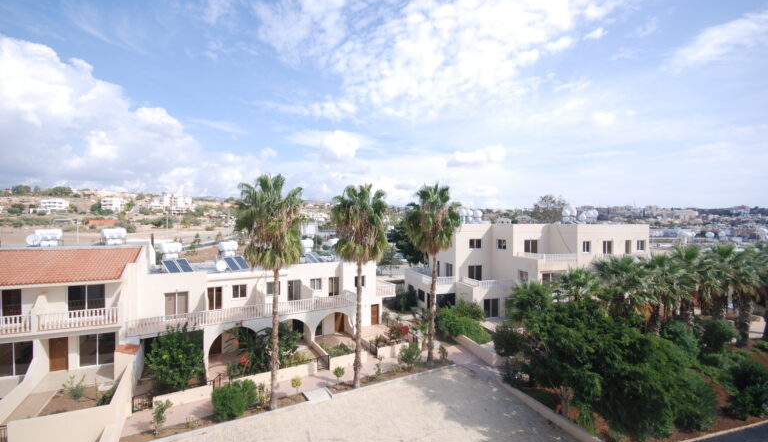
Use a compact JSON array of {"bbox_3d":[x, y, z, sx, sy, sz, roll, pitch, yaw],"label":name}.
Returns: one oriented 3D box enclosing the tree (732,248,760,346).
[{"bbox_3d":[32.522,6.819,28.874,2.700,8.700,2.700,1,1,0],"label":"tree"}]

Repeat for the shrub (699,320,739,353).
[{"bbox_3d":[24.922,8.423,23.800,2.300,2.400,2.200,0,-1,-14],"label":"shrub"}]

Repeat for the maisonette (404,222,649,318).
[{"bbox_3d":[14.773,5.156,38.049,19.700,9.600,17.000,0,-1,-14],"label":"maisonette"}]

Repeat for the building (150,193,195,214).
[{"bbox_3d":[-191.433,-14.785,290.000,36.000,18.000,20.000,0,-1,-25],"label":"building"}]

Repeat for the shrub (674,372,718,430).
[{"bbox_3d":[14.681,8.266,15.100,1.900,2.450,1.900,0,-1,-14],"label":"shrub"}]

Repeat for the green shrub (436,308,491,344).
[{"bbox_3d":[6.500,8.852,26.900,3.200,2.000,4.000,0,-1,-14],"label":"green shrub"}]

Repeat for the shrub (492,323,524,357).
[{"bbox_3d":[9.093,8.544,23.400,2.200,2.250,2.100,0,-1,-14],"label":"shrub"}]

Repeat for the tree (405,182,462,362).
[{"bbox_3d":[3.820,4.195,24.984,4.320,13.900,4.320,1,1,0],"label":"tree"}]

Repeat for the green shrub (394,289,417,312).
[{"bbox_3d":[2.438,8.782,35.500,2.300,2.500,2.200,0,-1,-14],"label":"green shrub"}]

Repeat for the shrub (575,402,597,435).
[{"bbox_3d":[10.503,10.320,16.700,1.000,1.300,1.000,1,1,0],"label":"shrub"}]

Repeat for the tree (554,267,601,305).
[{"bbox_3d":[17.010,7.511,27.958,3.400,6.590,3.400,1,1,0],"label":"tree"}]

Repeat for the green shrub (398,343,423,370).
[{"bbox_3d":[1.820,9.156,22.000,1.600,1.700,1.500,0,-1,0],"label":"green shrub"}]

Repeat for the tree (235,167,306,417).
[{"bbox_3d":[-6.302,4.198,18.697,3.760,13.670,3.760,1,1,0],"label":"tree"}]

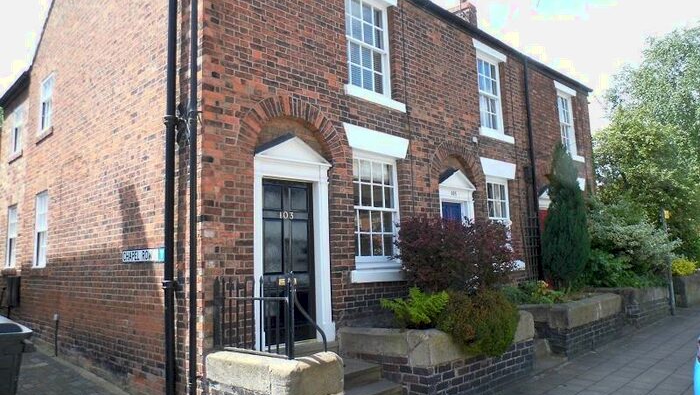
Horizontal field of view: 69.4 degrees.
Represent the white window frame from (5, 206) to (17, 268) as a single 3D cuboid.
[{"bbox_3d":[-7.305,0.835,11.033,0.150,1.370,0.950,5,-10,-45],"label":"white window frame"}]

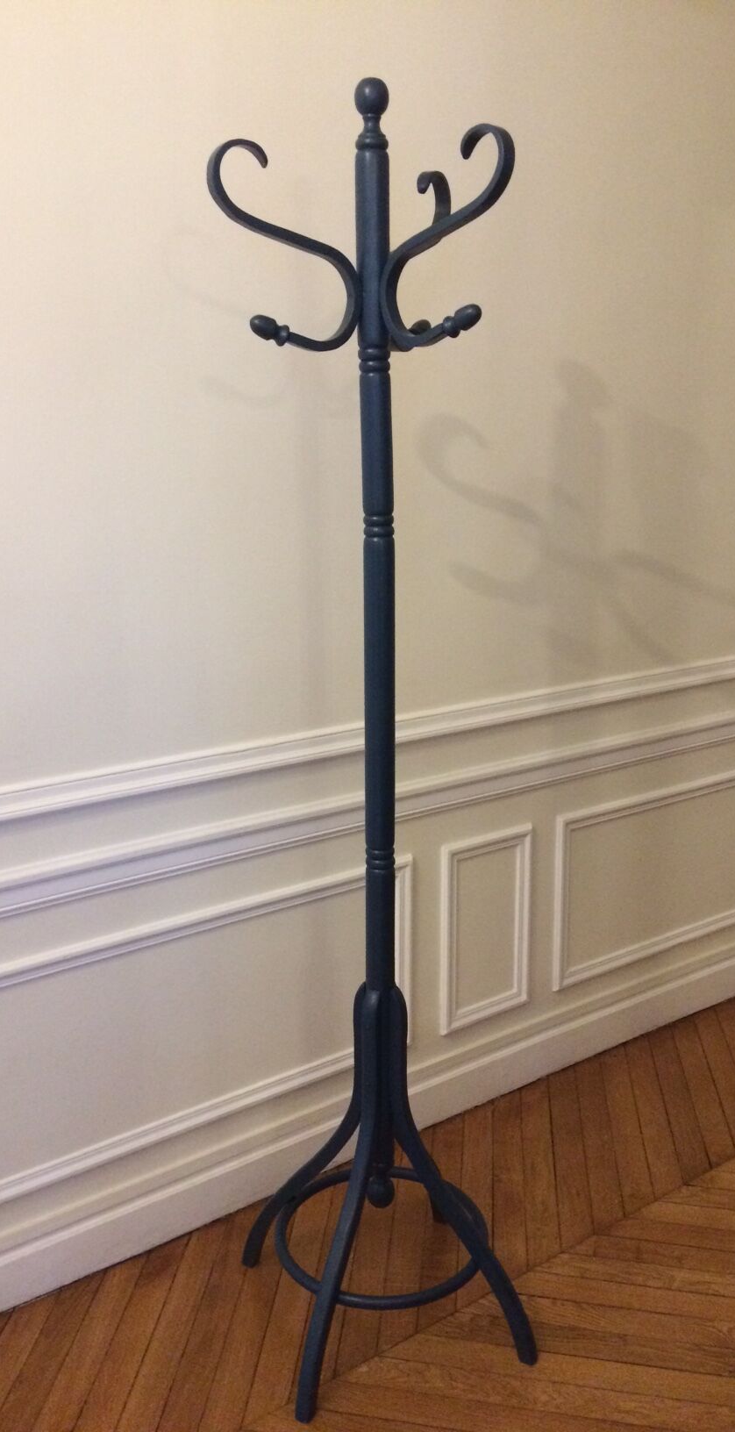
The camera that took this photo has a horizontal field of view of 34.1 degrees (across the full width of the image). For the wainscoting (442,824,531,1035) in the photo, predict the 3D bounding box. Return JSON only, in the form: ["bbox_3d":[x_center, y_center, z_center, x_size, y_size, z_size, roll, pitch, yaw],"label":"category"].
[{"bbox_3d":[0.255,0.450,2.548,0.250,0.420,0.022,-10,16,-35],"label":"wainscoting"}]

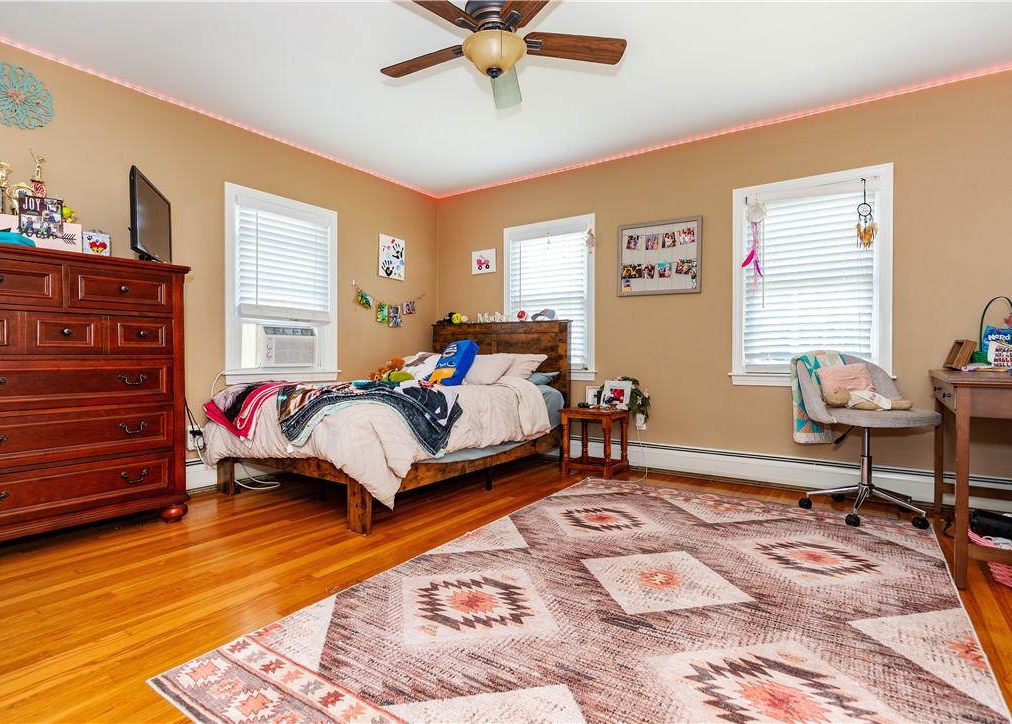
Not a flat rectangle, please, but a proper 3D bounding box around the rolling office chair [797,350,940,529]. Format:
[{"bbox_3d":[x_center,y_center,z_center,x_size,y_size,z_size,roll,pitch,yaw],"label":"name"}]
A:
[{"bbox_3d":[1.938,0.386,2.781,0.556,0.888,0.592,-1,1,-16],"label":"rolling office chair"}]

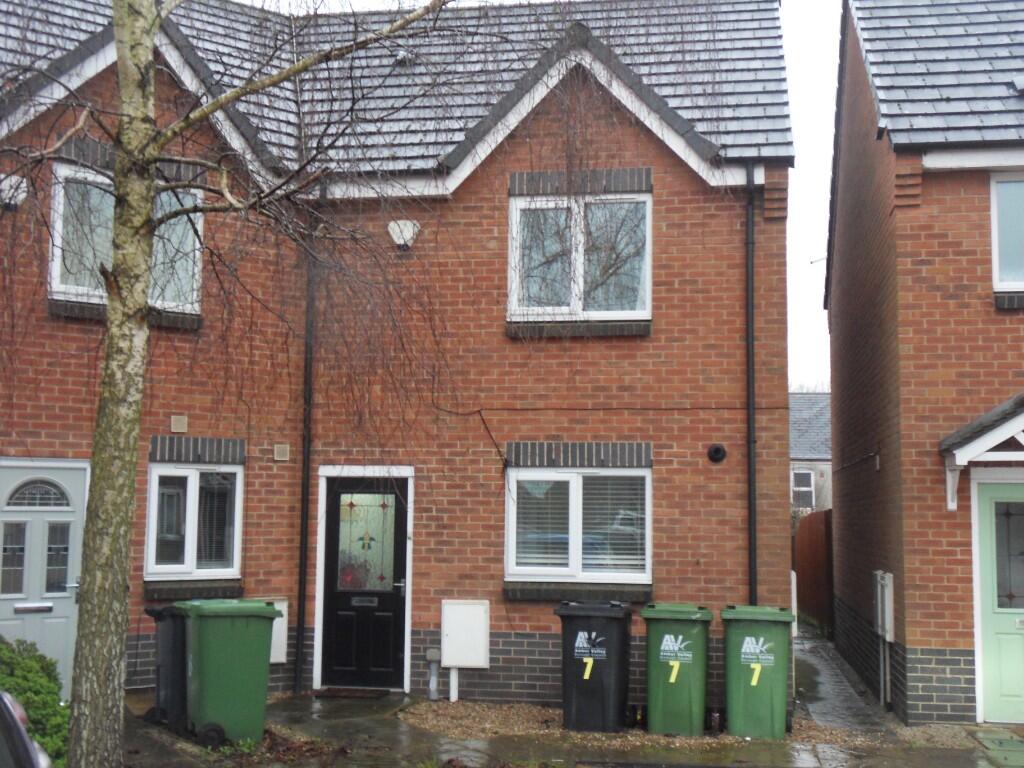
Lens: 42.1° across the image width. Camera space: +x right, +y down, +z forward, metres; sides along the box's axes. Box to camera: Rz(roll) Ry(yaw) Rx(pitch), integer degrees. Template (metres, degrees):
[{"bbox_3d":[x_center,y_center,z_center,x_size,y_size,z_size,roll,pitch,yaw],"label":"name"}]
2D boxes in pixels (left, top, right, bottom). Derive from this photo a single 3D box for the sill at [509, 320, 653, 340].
[{"bbox_3d":[0.623,-0.497,12.379,1.342,0.161,0.120,0,-6,9],"label":"sill"}]

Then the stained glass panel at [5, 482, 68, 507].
[{"bbox_3d":[-3.982,0.923,11.190,0.512,0.218,0.030,5,-7,-35],"label":"stained glass panel"}]

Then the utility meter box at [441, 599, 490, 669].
[{"bbox_3d":[-0.420,2.267,12.088,0.410,0.600,0.200,0,-5,8],"label":"utility meter box"}]

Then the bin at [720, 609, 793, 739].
[{"bbox_3d":[2.043,2.356,11.050,0.580,1.060,0.730,0,-5,11],"label":"bin"}]

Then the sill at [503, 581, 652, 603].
[{"bbox_3d":[0.608,1.892,12.104,1.345,0.150,0.150,0,-5,8],"label":"sill"}]

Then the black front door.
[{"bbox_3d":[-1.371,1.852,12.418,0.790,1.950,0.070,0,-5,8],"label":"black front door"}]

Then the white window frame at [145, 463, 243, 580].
[{"bbox_3d":[-2.853,1.239,11.957,0.900,1.024,0.080,5,-7,-35],"label":"white window frame"}]

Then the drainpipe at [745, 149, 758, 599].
[{"bbox_3d":[2.158,0.383,11.956,0.072,4.830,0.072,0,-6,9],"label":"drainpipe"}]

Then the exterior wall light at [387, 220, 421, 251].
[{"bbox_3d":[-1.019,-1.406,12.564,0.290,0.275,0.110,0,-5,8],"label":"exterior wall light"}]

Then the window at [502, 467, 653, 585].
[{"bbox_3d":[0.614,1.297,12.238,1.354,1.046,0.080,0,-6,9],"label":"window"}]

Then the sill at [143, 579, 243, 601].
[{"bbox_3d":[-2.862,1.846,11.912,0.910,0.150,0.150,4,-7,-36],"label":"sill"}]

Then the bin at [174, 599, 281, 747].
[{"bbox_3d":[-2.215,2.248,10.420,0.730,1.060,0.580,3,-6,-27],"label":"bin"}]

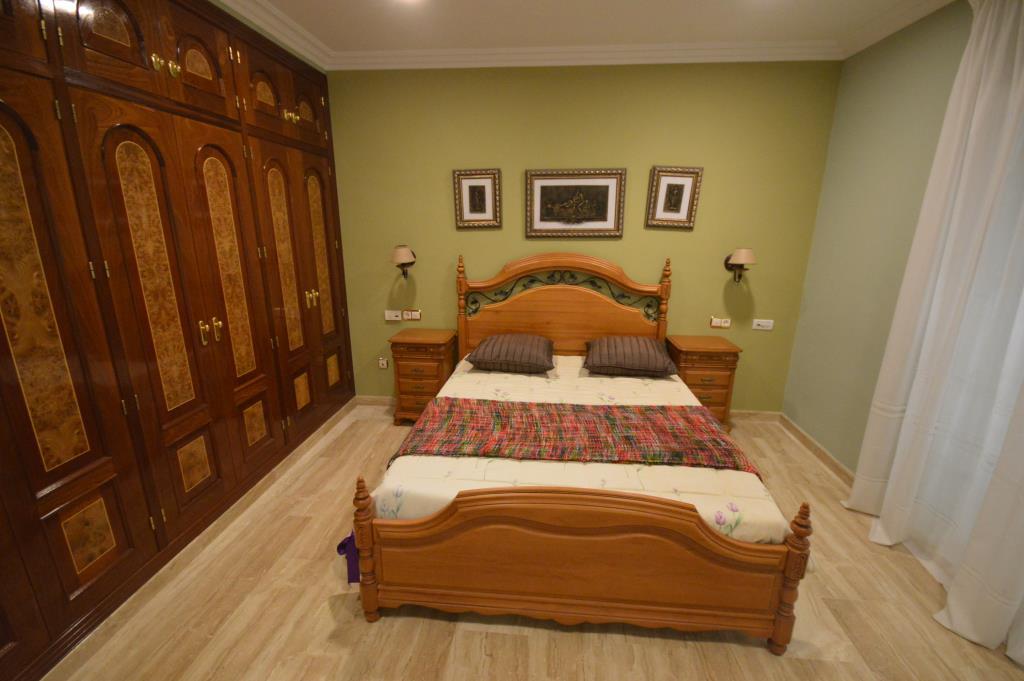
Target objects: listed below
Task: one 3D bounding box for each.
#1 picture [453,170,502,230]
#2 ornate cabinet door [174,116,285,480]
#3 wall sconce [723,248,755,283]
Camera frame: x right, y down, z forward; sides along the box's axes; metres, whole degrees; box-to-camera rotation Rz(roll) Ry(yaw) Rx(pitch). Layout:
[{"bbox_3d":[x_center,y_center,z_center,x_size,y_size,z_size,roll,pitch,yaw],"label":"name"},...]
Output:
[{"bbox_3d":[-0.247,-1.034,3.146,0.343,0.425,0.035,2,15,4],"label":"picture"},{"bbox_3d":[-1.421,-0.153,2.216,0.035,1.765,0.425,2,15,4],"label":"ornate cabinet door"},{"bbox_3d":[1.667,-0.542,3.114,0.195,0.245,0.250,2,15,4],"label":"wall sconce"}]

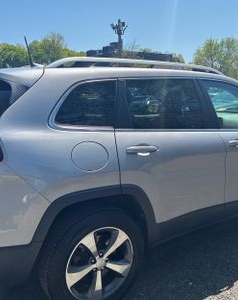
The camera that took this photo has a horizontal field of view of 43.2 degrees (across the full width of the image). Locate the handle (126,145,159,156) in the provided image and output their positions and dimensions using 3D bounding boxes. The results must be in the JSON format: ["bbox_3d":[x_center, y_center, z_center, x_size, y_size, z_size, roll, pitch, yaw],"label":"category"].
[{"bbox_3d":[0.148,0.002,1.895,0.250,0.065,0.060,-4,12,-32],"label":"handle"}]

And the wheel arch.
[{"bbox_3d":[-0.111,0.412,1.840,0.880,0.420,0.130,-4,12,-32],"label":"wheel arch"}]

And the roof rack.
[{"bbox_3d":[0.237,-0.607,2.200,1.600,0.095,0.080,-7,13,-32],"label":"roof rack"}]

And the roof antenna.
[{"bbox_3d":[-0.675,-0.742,2.280,0.080,0.225,0.030,-7,13,-32],"label":"roof antenna"}]

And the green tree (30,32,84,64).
[{"bbox_3d":[-9.405,-12.717,45.976,8.000,9.960,8.000,-2,12,-11],"label":"green tree"}]

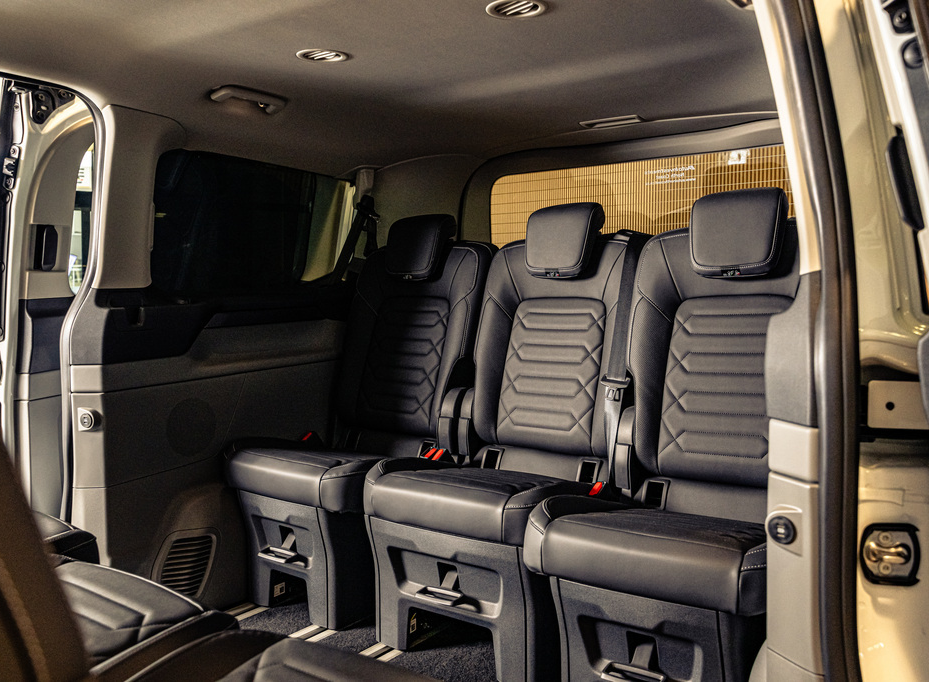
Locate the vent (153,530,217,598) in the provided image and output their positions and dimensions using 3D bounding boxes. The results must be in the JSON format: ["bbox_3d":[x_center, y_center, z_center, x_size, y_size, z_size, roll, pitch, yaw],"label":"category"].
[{"bbox_3d":[-0.714,0.575,2.053,0.156,0.183,0.030,8,-2,-35],"label":"vent"}]

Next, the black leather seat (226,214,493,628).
[{"bbox_3d":[-0.295,0.157,2.271,0.492,1.064,0.718,2,4,35],"label":"black leather seat"}]

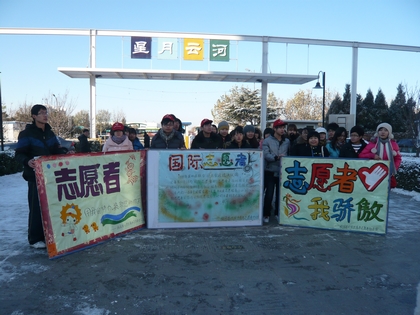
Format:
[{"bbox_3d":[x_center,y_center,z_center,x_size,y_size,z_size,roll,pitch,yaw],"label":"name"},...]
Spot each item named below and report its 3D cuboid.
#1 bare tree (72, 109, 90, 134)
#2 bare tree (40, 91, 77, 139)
[{"bbox_3d":[-16.609,-3.876,44.145,2.461,4.951,2.461,1,3,0],"label":"bare tree"},{"bbox_3d":[-10.731,-2.445,24.135,2.543,4.586,2.543,1,3,0],"label":"bare tree"}]

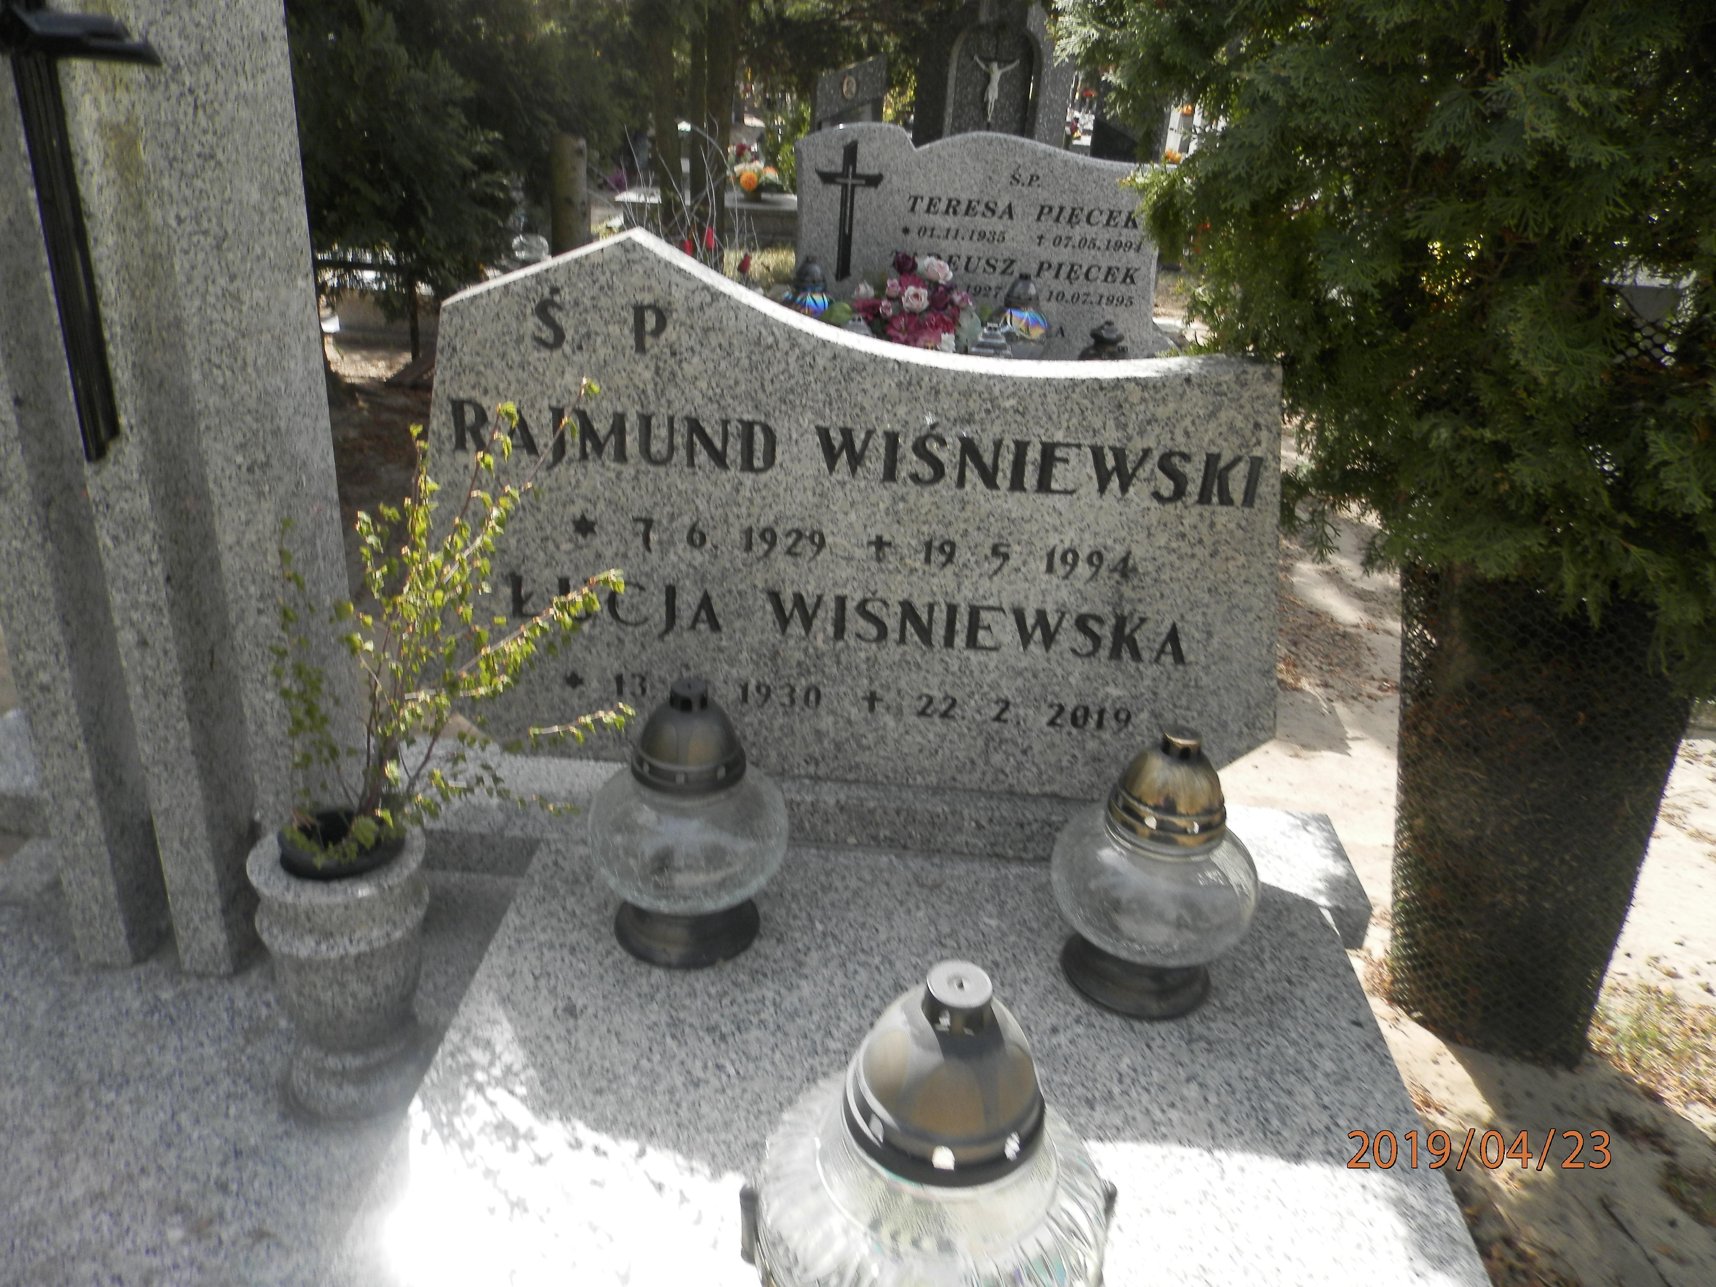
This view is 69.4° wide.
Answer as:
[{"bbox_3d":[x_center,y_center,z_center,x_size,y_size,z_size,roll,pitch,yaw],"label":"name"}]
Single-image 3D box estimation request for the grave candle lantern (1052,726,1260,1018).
[{"bbox_3d":[0.301,0.217,1.252,0.205,0.275,0.205,4,24,1],"label":"grave candle lantern"}]

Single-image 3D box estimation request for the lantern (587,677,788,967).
[{"bbox_3d":[-0.174,0.173,1.280,0.205,0.276,0.205,4,24,1],"label":"lantern"}]

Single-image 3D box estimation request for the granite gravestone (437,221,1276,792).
[{"bbox_3d":[-0.010,-0.126,1.367,0.997,0.595,0.080,4,24,1],"label":"granite gravestone"}]

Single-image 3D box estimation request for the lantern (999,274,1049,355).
[{"bbox_3d":[0.528,-1.012,3.849,0.158,0.253,0.158,4,24,1],"label":"lantern"}]

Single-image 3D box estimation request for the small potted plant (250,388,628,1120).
[{"bbox_3d":[-0.360,0.100,1.064,0.336,0.668,0.279,4,24,1],"label":"small potted plant"}]

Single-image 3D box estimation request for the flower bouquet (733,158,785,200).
[{"bbox_3d":[-0.695,-3.303,8.800,0.360,0.300,0.290,4,24,1],"label":"flower bouquet"}]

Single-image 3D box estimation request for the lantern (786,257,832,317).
[{"bbox_3d":[-0.154,-1.066,3.858,0.158,0.253,0.158,4,24,1],"label":"lantern"}]

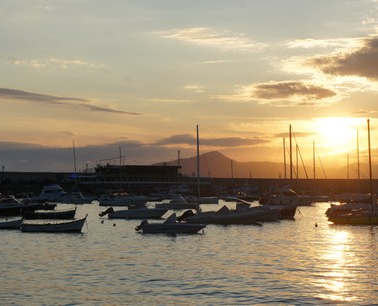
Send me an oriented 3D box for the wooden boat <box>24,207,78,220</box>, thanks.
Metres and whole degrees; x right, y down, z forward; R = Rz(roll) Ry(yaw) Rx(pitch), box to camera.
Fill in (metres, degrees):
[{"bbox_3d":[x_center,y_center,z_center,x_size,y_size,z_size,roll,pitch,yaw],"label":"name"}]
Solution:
[{"bbox_3d":[-13.635,5.927,103.000,5.100,1.250,1.800,0,-1,8],"label":"wooden boat"}]

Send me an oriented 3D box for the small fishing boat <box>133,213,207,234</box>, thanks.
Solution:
[{"bbox_3d":[-1.366,5.319,79.000,5.100,1.550,1.950,0,-1,8],"label":"small fishing boat"}]

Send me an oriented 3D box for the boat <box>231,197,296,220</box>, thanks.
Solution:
[{"bbox_3d":[7.368,5.509,103.000,6.300,2.100,2.300,0,-1,8],"label":"boat"}]

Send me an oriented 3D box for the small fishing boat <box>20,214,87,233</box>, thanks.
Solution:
[{"bbox_3d":[-10.288,5.394,80.000,5.000,1.400,1.800,0,-1,10],"label":"small fishing boat"}]

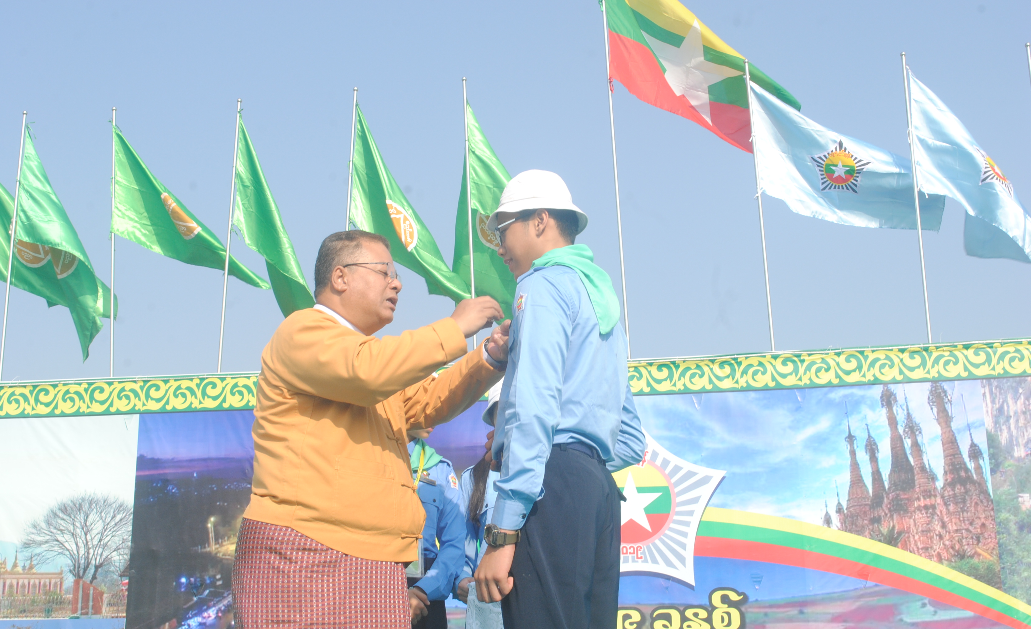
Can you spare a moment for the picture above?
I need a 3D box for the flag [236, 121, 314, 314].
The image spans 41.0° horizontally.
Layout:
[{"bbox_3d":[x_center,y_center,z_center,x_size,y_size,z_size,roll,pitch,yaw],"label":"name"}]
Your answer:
[{"bbox_3d":[-1.851,-0.729,10.695,0.620,1.620,0.380,2,-15,-11],"label":"flag"}]

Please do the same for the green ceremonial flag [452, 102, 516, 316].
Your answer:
[{"bbox_3d":[-0.193,-0.775,10.470,0.550,1.700,0.450,2,-15,-11],"label":"green ceremonial flag"}]

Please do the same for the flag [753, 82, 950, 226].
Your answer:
[{"bbox_3d":[2.493,-1.195,10.374,1.420,1.020,0.350,2,-15,-11],"label":"flag"}]

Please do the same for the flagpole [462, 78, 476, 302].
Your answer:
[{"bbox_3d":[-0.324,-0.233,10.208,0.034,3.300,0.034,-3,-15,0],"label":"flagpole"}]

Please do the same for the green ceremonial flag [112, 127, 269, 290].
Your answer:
[{"bbox_3d":[-2.565,-0.840,10.884,1.150,1.200,0.350,2,-15,-11],"label":"green ceremonial flag"}]

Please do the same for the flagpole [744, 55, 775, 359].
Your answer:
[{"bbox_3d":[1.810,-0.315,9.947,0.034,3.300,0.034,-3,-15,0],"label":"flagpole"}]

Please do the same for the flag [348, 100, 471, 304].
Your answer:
[{"bbox_3d":[-0.809,-0.847,10.605,0.900,1.550,0.350,2,-15,-11],"label":"flag"}]

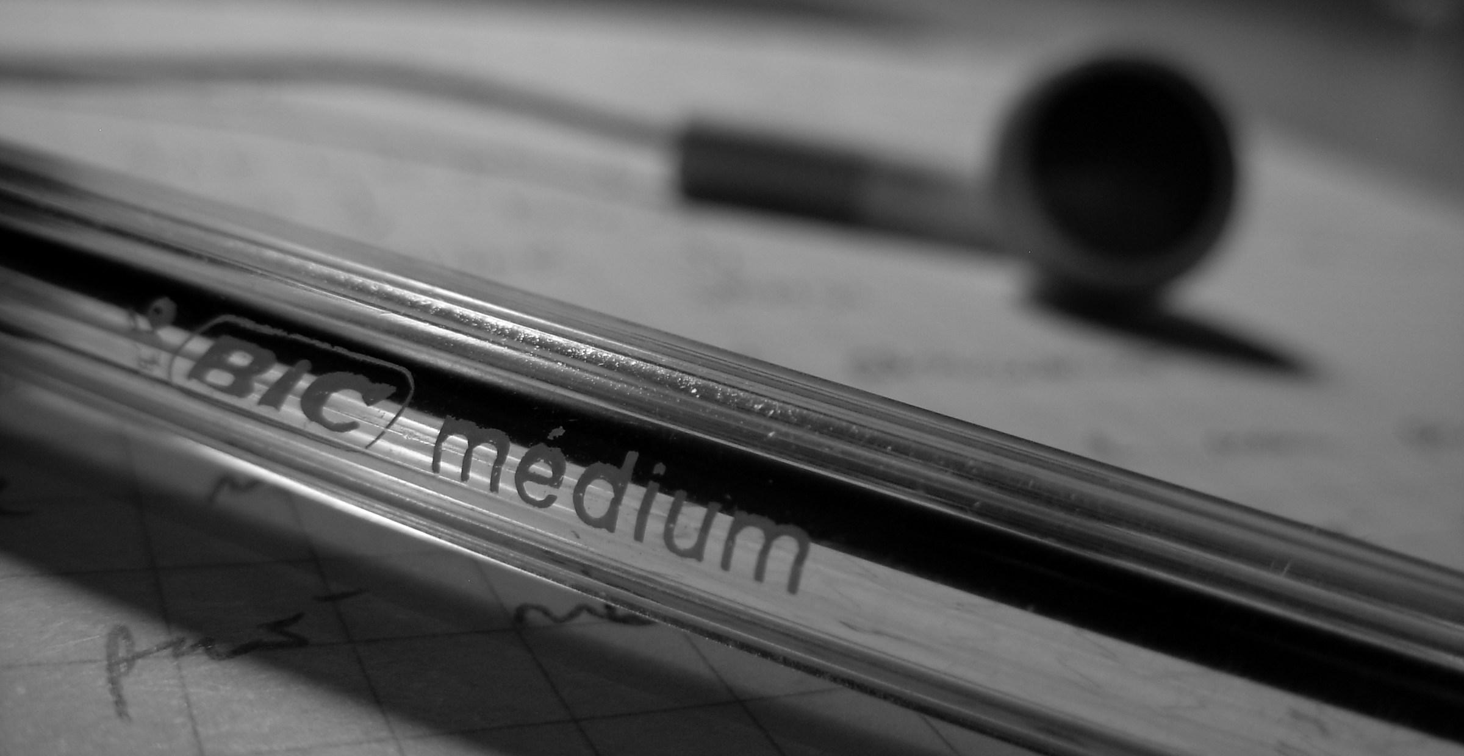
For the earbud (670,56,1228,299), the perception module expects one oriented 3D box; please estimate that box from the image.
[{"bbox_3d":[0.015,-0.015,0.108,0.036,0.016,0.015,9,8,0],"label":"earbud"}]

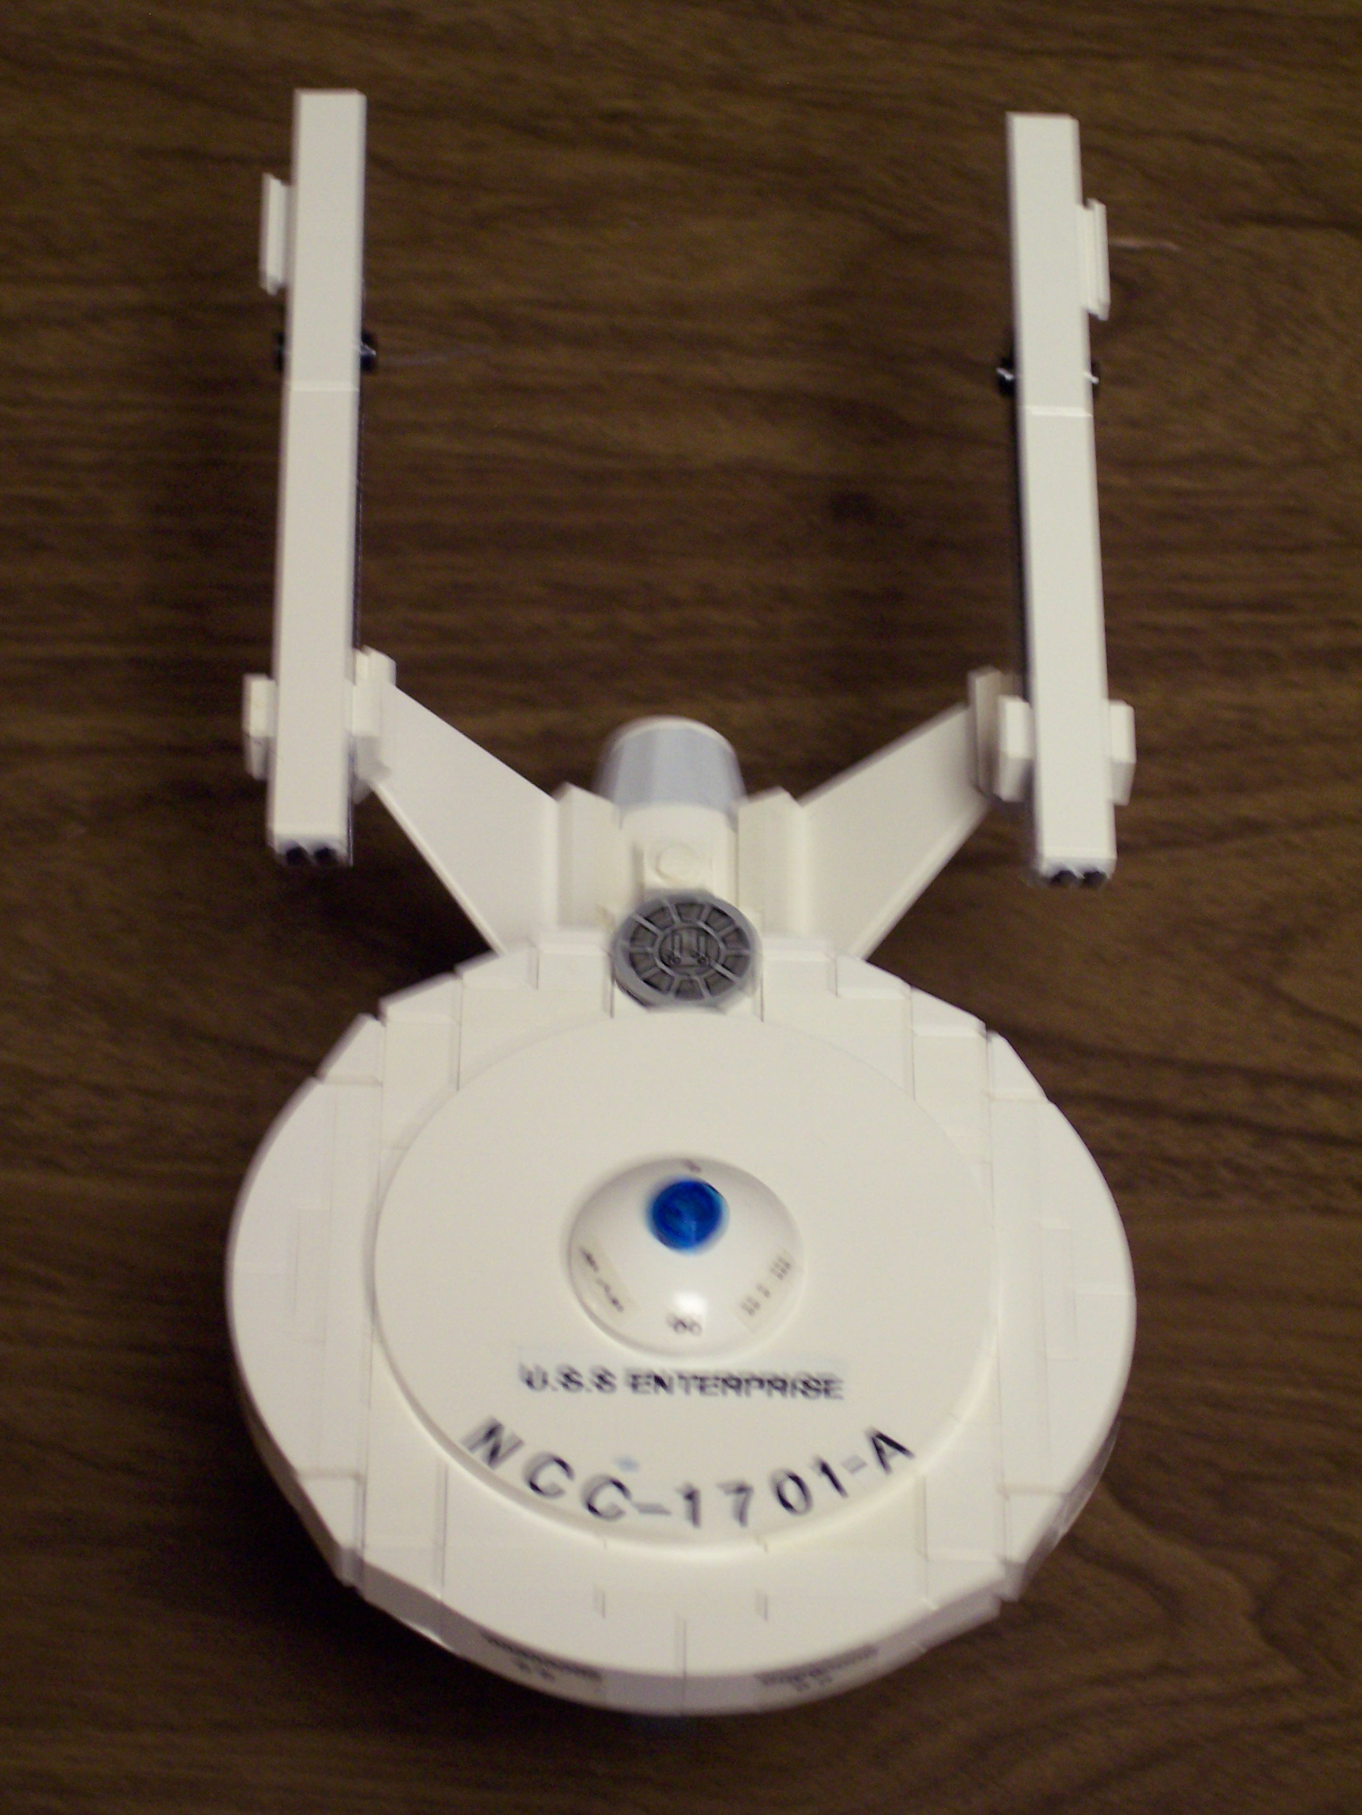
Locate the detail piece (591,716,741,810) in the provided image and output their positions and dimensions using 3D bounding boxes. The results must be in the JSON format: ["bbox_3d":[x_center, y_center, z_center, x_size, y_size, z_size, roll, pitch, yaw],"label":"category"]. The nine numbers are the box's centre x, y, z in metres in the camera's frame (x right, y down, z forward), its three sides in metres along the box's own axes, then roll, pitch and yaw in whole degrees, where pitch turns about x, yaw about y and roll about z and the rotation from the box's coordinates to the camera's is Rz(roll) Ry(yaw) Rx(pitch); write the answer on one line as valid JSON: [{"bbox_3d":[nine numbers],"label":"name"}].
[{"bbox_3d":[-0.001,-0.013,0.725,0.017,0.017,0.014,1,54,-1],"label":"detail piece"}]

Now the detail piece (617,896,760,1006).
[{"bbox_3d":[0.001,0.006,0.654,0.016,0.004,0.016,1,54,-1],"label":"detail piece"}]

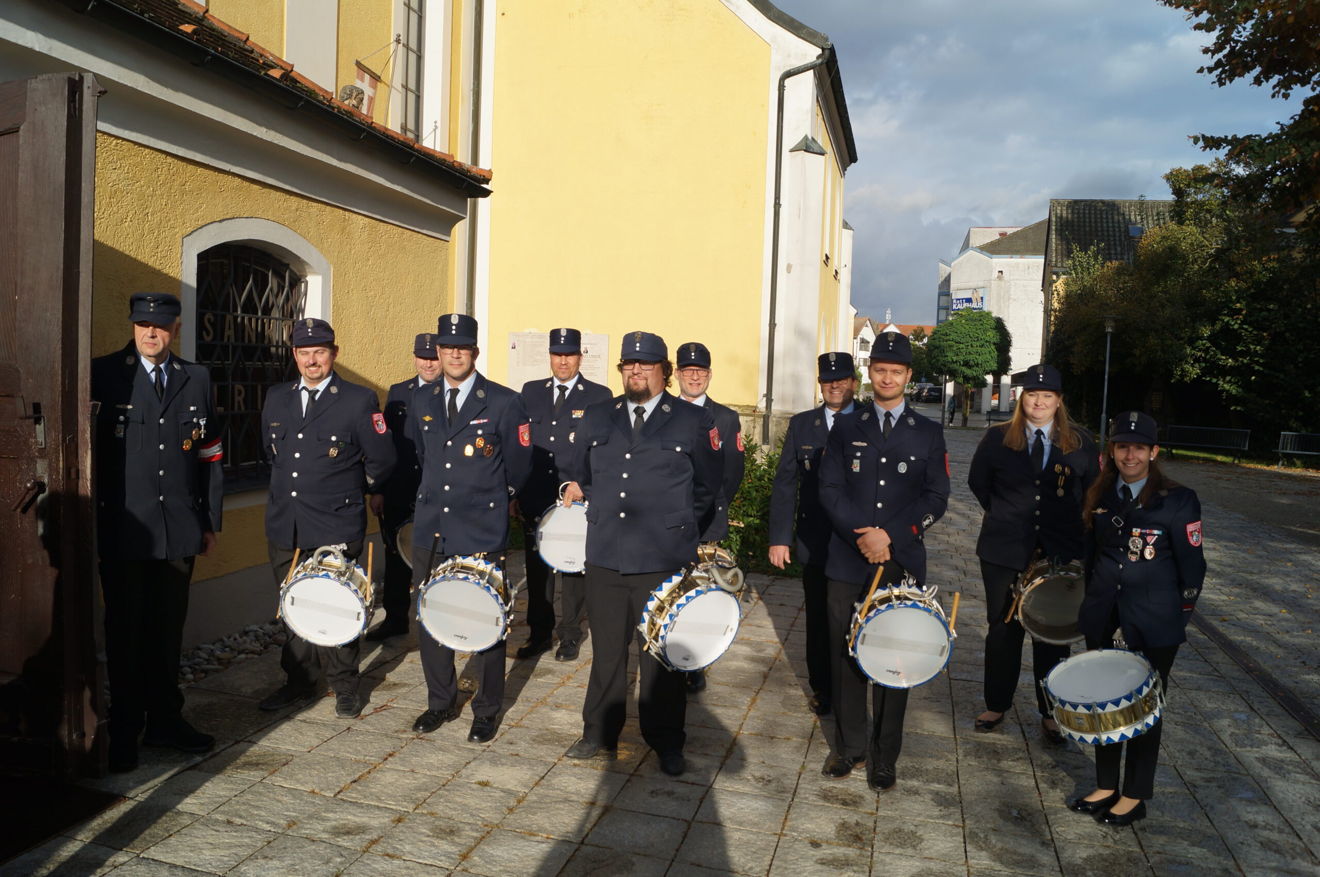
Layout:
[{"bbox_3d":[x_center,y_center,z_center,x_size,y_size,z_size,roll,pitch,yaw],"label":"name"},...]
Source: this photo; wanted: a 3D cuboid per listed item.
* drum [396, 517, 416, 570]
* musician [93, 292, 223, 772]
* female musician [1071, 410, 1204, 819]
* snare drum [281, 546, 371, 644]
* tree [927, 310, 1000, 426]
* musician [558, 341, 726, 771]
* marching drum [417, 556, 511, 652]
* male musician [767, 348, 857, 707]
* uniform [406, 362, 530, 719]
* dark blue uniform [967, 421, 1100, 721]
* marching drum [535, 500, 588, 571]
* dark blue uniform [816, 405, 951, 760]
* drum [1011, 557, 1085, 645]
[{"bbox_3d":[-1.349,0.591,5.853,0.380,0.380,0.165,0,25,-2],"label":"drum"},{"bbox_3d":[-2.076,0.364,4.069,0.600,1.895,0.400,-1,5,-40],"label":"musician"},{"bbox_3d":[1.892,0.699,3.941,0.380,1.630,0.500,-1,5,-45],"label":"female musician"},{"bbox_3d":[-1.467,0.723,4.392,0.380,0.380,0.165,0,25,1],"label":"snare drum"},{"bbox_3d":[15.967,-3.718,52.000,3.800,6.200,3.800,2,3,0],"label":"tree"},{"bbox_3d":[-0.073,0.448,4.243,0.650,1.805,0.460,3,4,15],"label":"musician"},{"bbox_3d":[-0.836,0.721,4.304,0.385,0.385,0.170,0,25,10],"label":"marching drum"},{"bbox_3d":[0.846,0.470,5.023,0.570,1.820,0.400,3,4,17],"label":"male musician"},{"bbox_3d":[-0.871,0.478,4.530,0.550,1.573,0.350,3,4,19],"label":"uniform"},{"bbox_3d":[1.812,0.652,4.844,0.600,1.430,0.360,3,3,20],"label":"dark blue uniform"},{"bbox_3d":[-0.485,0.536,5.408,0.385,0.385,0.170,0,-1,-2],"label":"marching drum"},{"bbox_3d":[0.926,0.601,4.104,0.540,1.499,0.360,3,4,12],"label":"dark blue uniform"},{"bbox_3d":[1.919,0.785,4.767,0.395,0.395,0.175,4,23,8],"label":"drum"}]

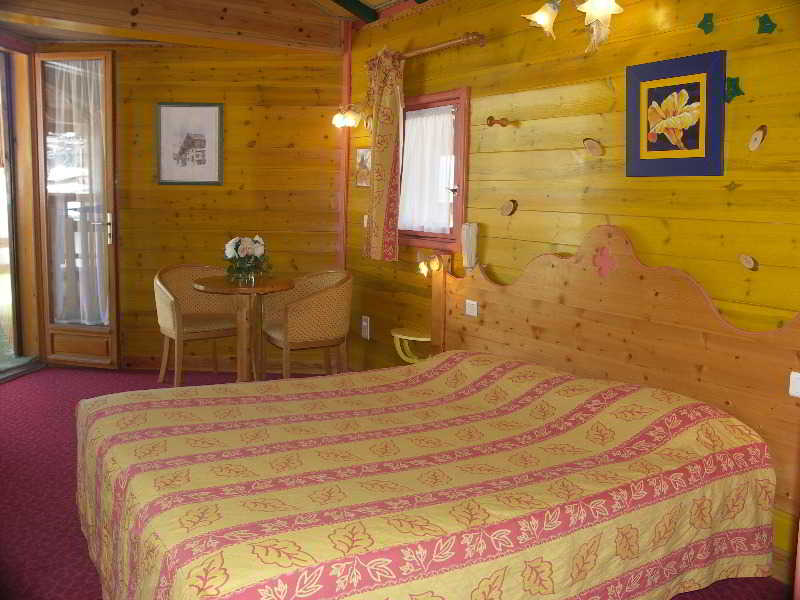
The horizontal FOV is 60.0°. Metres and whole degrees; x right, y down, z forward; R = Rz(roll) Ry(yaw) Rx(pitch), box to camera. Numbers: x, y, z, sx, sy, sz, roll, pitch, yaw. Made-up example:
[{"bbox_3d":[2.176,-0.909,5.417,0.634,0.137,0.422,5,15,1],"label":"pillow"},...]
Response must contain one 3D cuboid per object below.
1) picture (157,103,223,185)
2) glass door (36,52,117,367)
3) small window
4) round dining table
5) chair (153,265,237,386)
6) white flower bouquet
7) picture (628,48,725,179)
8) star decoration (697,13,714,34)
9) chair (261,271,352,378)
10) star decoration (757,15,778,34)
[{"bbox_3d":[-1.428,-1.054,4.709,0.460,0.545,0.025,1,10,6],"label":"picture"},{"bbox_3d":[-2.275,-0.603,4.908,0.620,2.195,0.055,3,10,15],"label":"glass door"},{"bbox_3d":[0.160,-0.698,3.828,0.090,0.830,0.660,-6,11,-33],"label":"small window"},{"bbox_3d":[-0.965,0.253,4.353,0.630,0.730,0.630,0,10,0],"label":"round dining table"},{"bbox_3d":[-1.310,0.199,4.567,0.550,0.765,0.540,-8,12,-39],"label":"chair"},{"bbox_3d":[-0.936,-0.254,4.257,0.280,0.301,0.270,-2,10,-11],"label":"white flower bouquet"},{"bbox_3d":[0.990,-0.667,2.545,0.025,0.425,0.415,-6,11,-33],"label":"picture"},{"bbox_3d":[1.057,-0.959,2.407,0.015,0.070,0.071,-6,11,-33],"label":"star decoration"},{"bbox_3d":[-0.560,0.232,4.370,0.540,0.765,0.550,-4,10,-24],"label":"chair"},{"bbox_3d":[1.177,-0.889,2.236,0.015,0.062,0.066,-6,11,-33],"label":"star decoration"}]

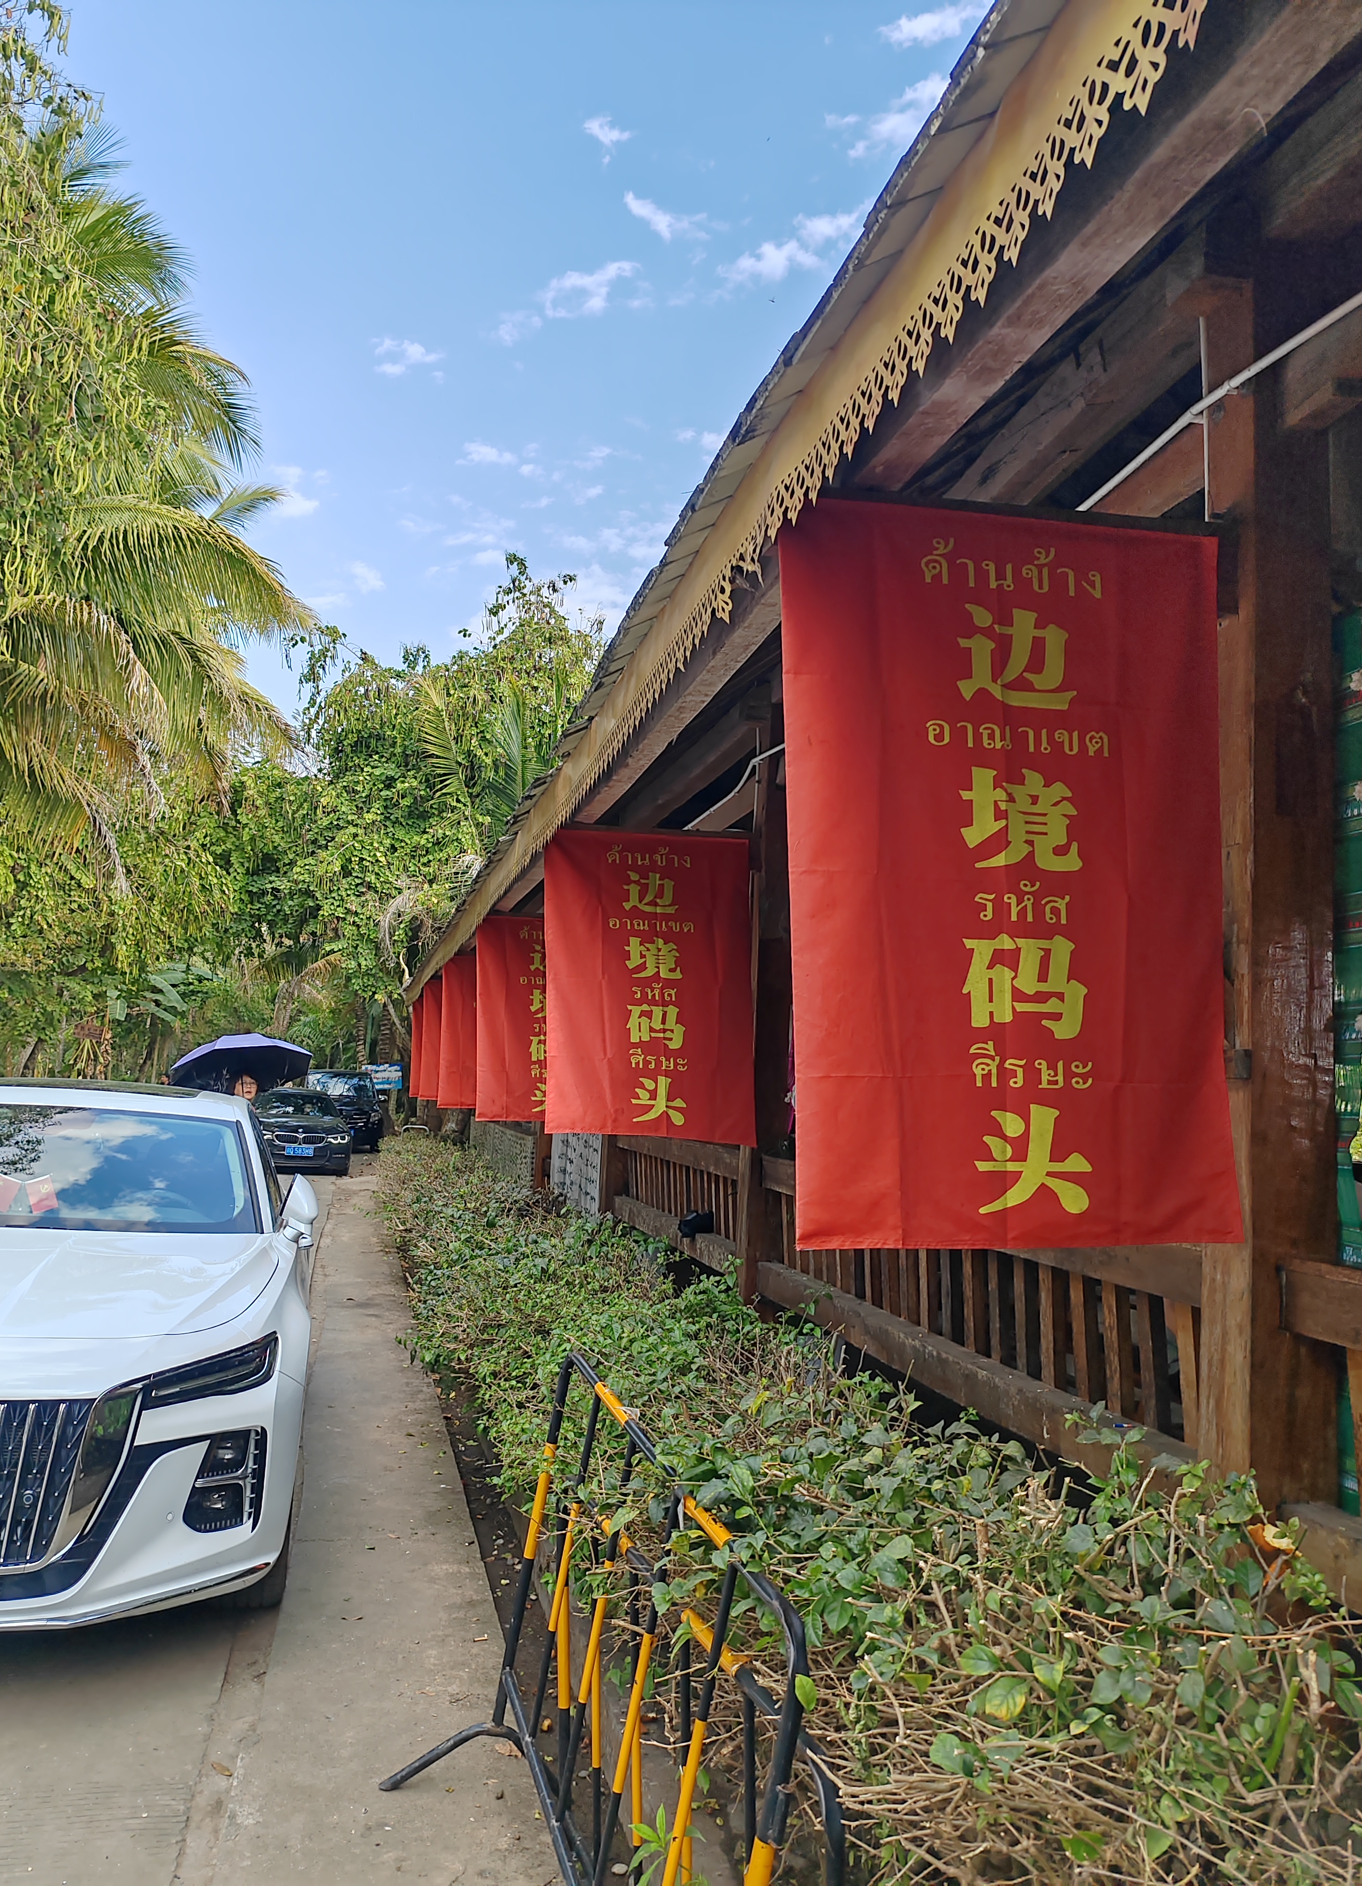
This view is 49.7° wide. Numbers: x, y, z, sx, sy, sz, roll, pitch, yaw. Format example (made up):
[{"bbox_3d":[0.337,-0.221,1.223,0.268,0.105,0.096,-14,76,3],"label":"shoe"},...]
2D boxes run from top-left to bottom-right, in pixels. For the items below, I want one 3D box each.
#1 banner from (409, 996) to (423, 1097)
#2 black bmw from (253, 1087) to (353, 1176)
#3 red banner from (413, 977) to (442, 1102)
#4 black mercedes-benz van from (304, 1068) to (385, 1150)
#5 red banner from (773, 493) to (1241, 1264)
[{"bbox_3d":[-3.601,1.624,22.458,0.980,1.500,0.030,3,-6,-12],"label":"banner"},{"bbox_3d":[-6.942,3.377,27.007,1.870,1.490,5.000,3,-6,-14],"label":"black bmw"},{"bbox_3d":[-2.760,1.238,18.527,0.980,1.500,0.030,3,-6,-12],"label":"red banner"},{"bbox_3d":[-8.208,4.033,35.973,1.920,1.860,5.100,3,-6,-14],"label":"black mercedes-benz van"},{"bbox_3d":[0.685,-0.145,2.996,0.980,1.500,0.030,1,-6,-14],"label":"red banner"}]

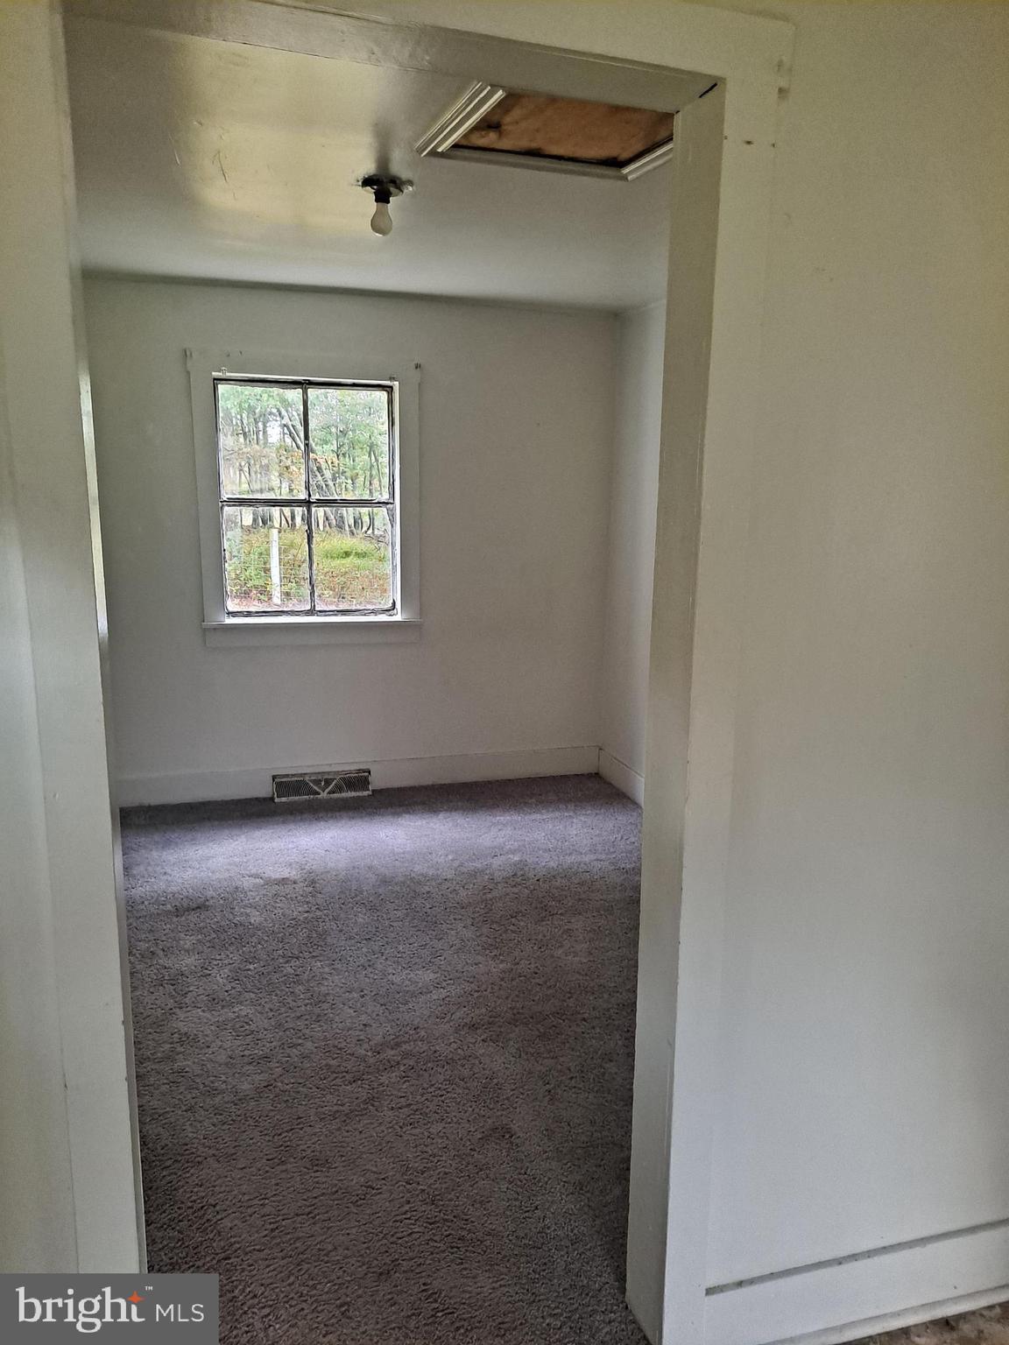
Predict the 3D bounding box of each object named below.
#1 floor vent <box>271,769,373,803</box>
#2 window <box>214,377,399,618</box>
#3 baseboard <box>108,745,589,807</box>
[{"bbox_3d":[-0.857,0.535,4.579,0.447,0.110,0.060,-2,11,-15],"label":"floor vent"},{"bbox_3d":[-0.876,-0.777,4.433,0.785,1.040,0.080,-2,11,-15],"label":"window"},{"bbox_3d":[-0.700,0.499,4.659,2.453,0.142,0.020,-2,11,-15],"label":"baseboard"}]

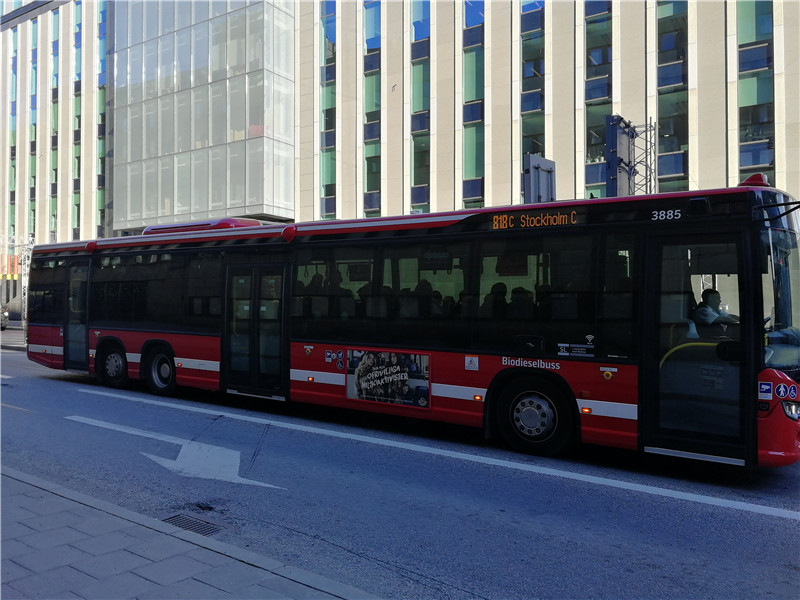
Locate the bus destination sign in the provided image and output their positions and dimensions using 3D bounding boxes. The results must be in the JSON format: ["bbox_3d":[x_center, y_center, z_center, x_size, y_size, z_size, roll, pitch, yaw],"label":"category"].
[{"bbox_3d":[1.605,-0.951,7.335,1.162,0.200,0.060,1,0,35],"label":"bus destination sign"}]

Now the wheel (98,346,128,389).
[{"bbox_3d":[-5.567,1.279,12.422,0.950,0.950,0.290,1,0,35],"label":"wheel"}]

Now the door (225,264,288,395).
[{"bbox_3d":[-2.338,0.479,10.025,1.301,2.066,0.080,1,0,35],"label":"door"}]

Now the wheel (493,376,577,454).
[{"bbox_3d":[1.648,1.363,7.428,0.950,0.950,0.290,1,0,35],"label":"wheel"}]

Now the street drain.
[{"bbox_3d":[-1.647,1.771,4.792,0.550,0.040,0.320,1,0,35],"label":"street drain"}]

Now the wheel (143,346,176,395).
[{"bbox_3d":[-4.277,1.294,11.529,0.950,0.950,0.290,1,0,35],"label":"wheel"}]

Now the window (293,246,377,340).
[{"bbox_3d":[-0.981,-0.097,9.085,1.532,1.300,0.050,1,0,35],"label":"window"}]

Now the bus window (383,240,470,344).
[{"bbox_3d":[0.297,-0.075,8.200,1.313,1.301,0.050,1,0,35],"label":"bus window"}]

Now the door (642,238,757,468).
[{"bbox_3d":[3.005,0.491,6.328,0.998,2.215,0.080,1,0,35],"label":"door"}]

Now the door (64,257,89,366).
[{"bbox_3d":[-6.805,0.296,13.119,0.830,2.229,0.080,1,0,35],"label":"door"}]

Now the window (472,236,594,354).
[{"bbox_3d":[1.544,-0.057,7.337,1.451,1.350,0.050,1,0,35],"label":"window"}]

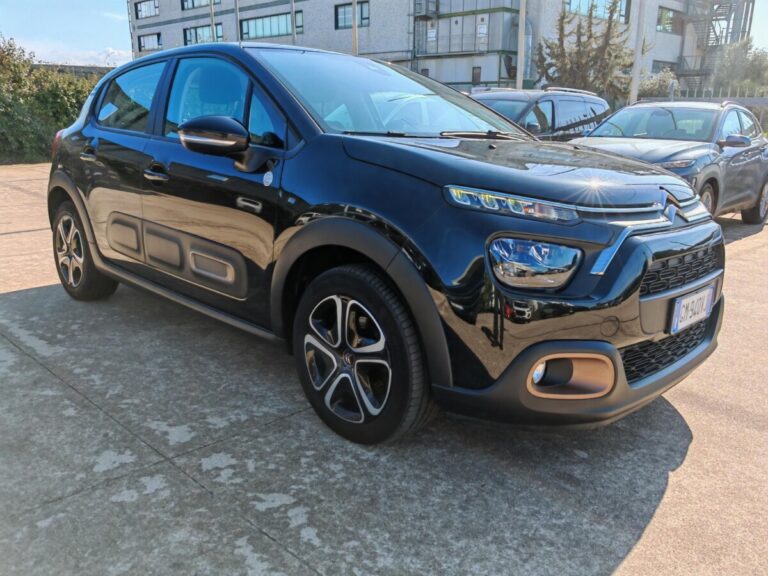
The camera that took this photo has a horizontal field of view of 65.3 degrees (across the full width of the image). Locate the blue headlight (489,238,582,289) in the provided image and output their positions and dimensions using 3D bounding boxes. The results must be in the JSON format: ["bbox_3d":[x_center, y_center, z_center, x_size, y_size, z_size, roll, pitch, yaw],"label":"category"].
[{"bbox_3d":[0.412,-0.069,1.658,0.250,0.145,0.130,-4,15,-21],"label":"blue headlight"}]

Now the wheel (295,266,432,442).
[{"bbox_3d":[-0.068,0.225,2.097,0.632,0.632,0.210,15,19,42],"label":"wheel"}]

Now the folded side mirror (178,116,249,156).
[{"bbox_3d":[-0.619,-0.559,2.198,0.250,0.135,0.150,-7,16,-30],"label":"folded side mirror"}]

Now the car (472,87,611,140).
[{"bbox_3d":[2.013,-2.047,9.099,1.840,1.690,4.500,13,18,38],"label":"car"}]

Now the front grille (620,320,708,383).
[{"bbox_3d":[0.990,0.182,2.053,0.090,0.130,0.770,15,19,42],"label":"front grille"}]

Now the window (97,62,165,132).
[{"bbox_3d":[-1.276,-0.949,3.008,0.640,0.350,0.050,15,-3,42],"label":"window"}]

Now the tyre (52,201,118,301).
[{"bbox_3d":[-1.891,-0.249,3.794,0.632,0.632,0.210,15,19,42],"label":"tyre"}]

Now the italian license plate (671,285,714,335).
[{"bbox_3d":[1.032,0.069,1.985,0.020,0.115,0.360,15,19,42],"label":"italian license plate"}]

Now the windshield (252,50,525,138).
[{"bbox_3d":[0.080,-0.871,2.722,1.400,0.120,0.980,-13,45,-44],"label":"windshield"}]

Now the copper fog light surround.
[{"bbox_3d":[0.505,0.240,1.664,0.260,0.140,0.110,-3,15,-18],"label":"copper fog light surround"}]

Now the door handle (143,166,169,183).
[{"bbox_3d":[-1.021,-0.504,2.668,0.200,0.050,0.050,15,19,42],"label":"door handle"}]

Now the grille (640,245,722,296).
[{"bbox_3d":[1.011,-0.087,1.956,0.085,0.130,0.760,15,19,42],"label":"grille"}]

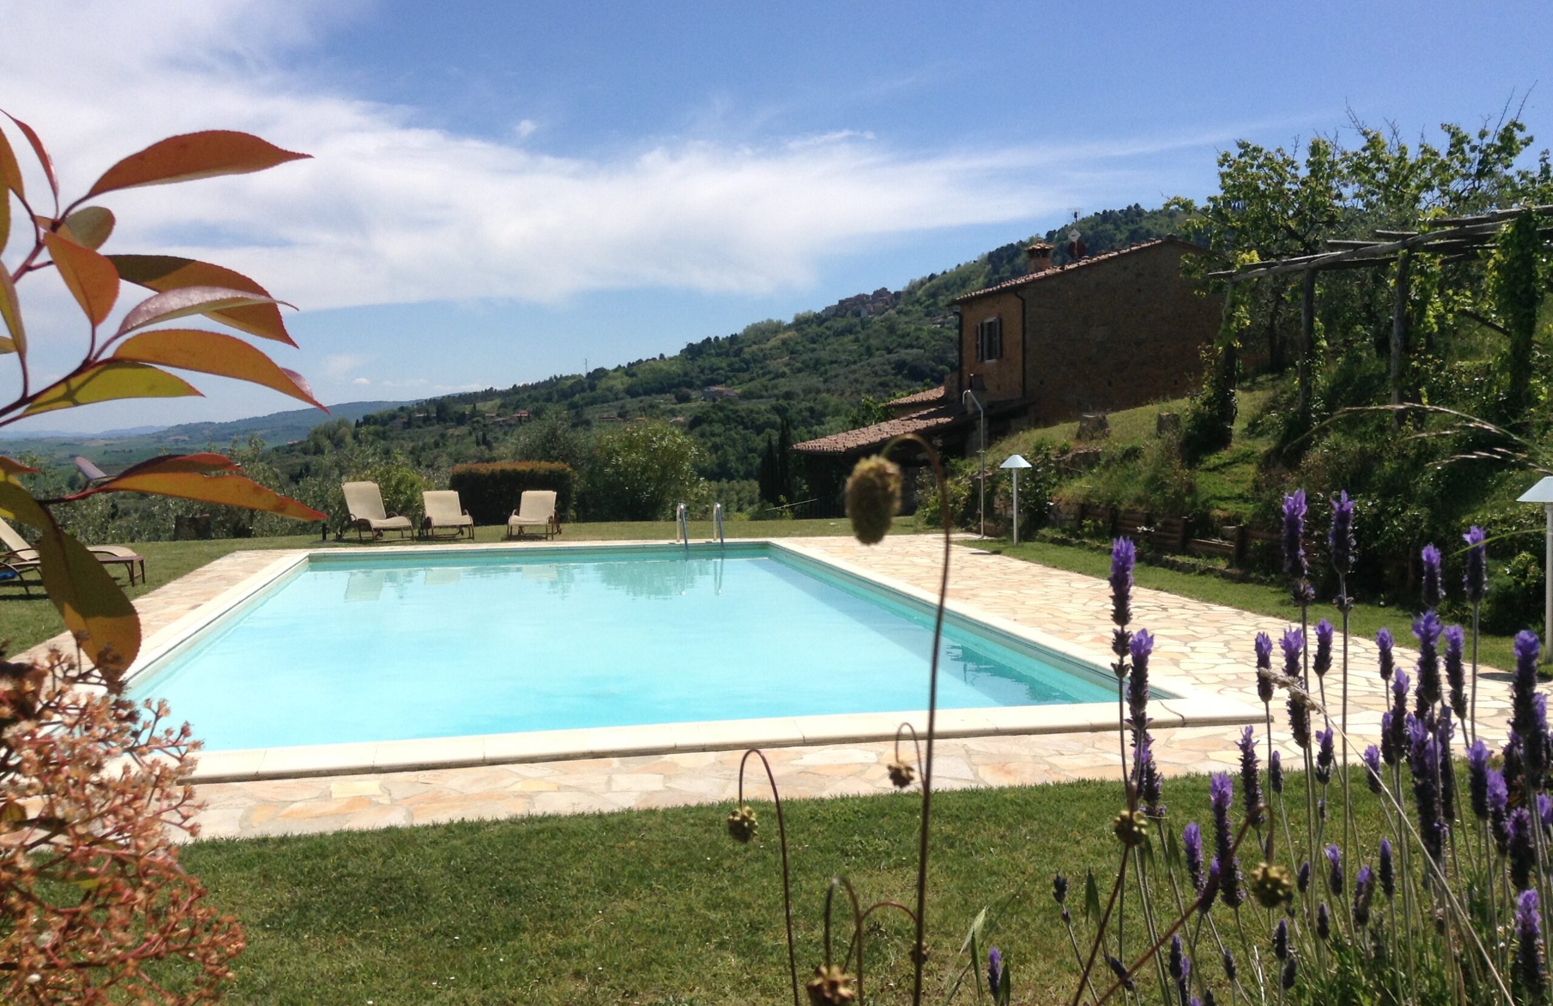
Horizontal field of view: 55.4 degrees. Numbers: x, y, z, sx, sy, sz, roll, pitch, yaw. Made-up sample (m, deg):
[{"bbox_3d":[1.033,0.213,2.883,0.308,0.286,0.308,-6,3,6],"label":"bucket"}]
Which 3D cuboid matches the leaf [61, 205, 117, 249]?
[{"bbox_3d":[-0.280,-0.111,0.600,0.036,0.020,0.025,-3,4,-41],"label":"leaf"}]

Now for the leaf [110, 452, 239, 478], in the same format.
[{"bbox_3d":[-0.243,-0.014,0.600,0.058,0.014,0.024,0,3,12],"label":"leaf"}]

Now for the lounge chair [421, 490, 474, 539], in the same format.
[{"bbox_3d":[-5.047,0.165,22.534,0.650,0.680,1.620,-2,3,-20],"label":"lounge chair"}]

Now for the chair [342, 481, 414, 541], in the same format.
[{"bbox_3d":[-6.047,0.121,22.304,0.650,0.820,1.600,-3,3,-34],"label":"chair"}]

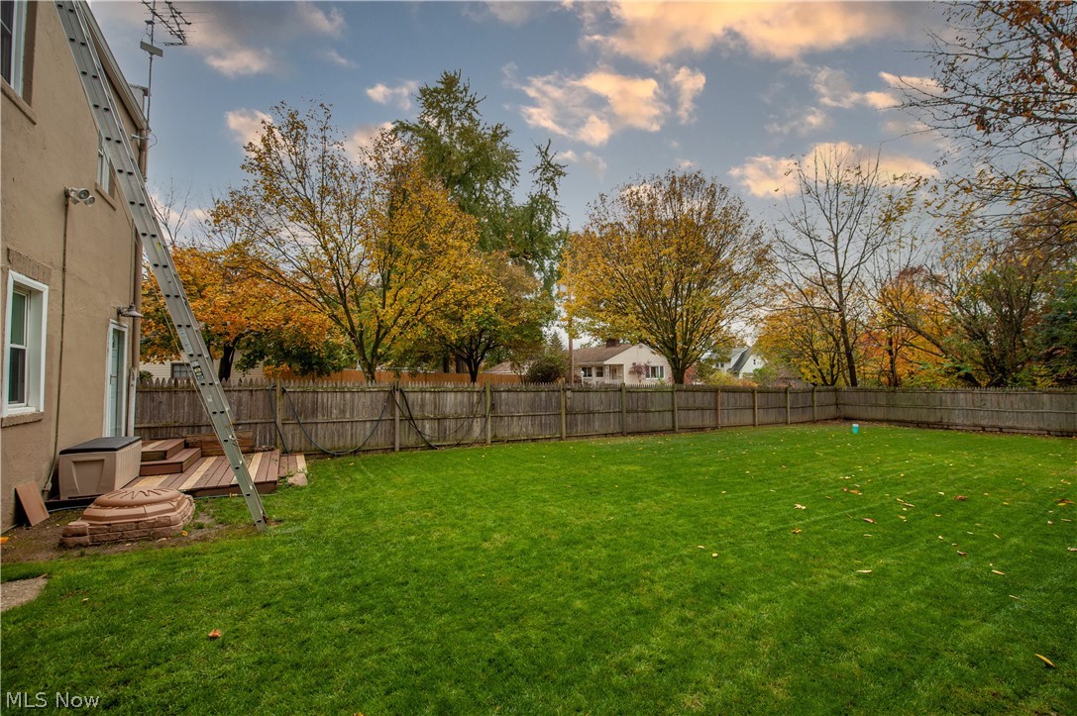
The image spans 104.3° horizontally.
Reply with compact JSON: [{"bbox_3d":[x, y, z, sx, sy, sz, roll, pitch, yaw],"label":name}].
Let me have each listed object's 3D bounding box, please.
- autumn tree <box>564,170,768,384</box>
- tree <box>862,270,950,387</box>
[{"bbox_3d":[6.685,-3.513,22.305,10.268,12.494,10.268,-1,-4,17],"label":"autumn tree"},{"bbox_3d":[21.968,-1.087,25.165,4.705,8.323,4.705,-3,-5,41],"label":"tree"}]

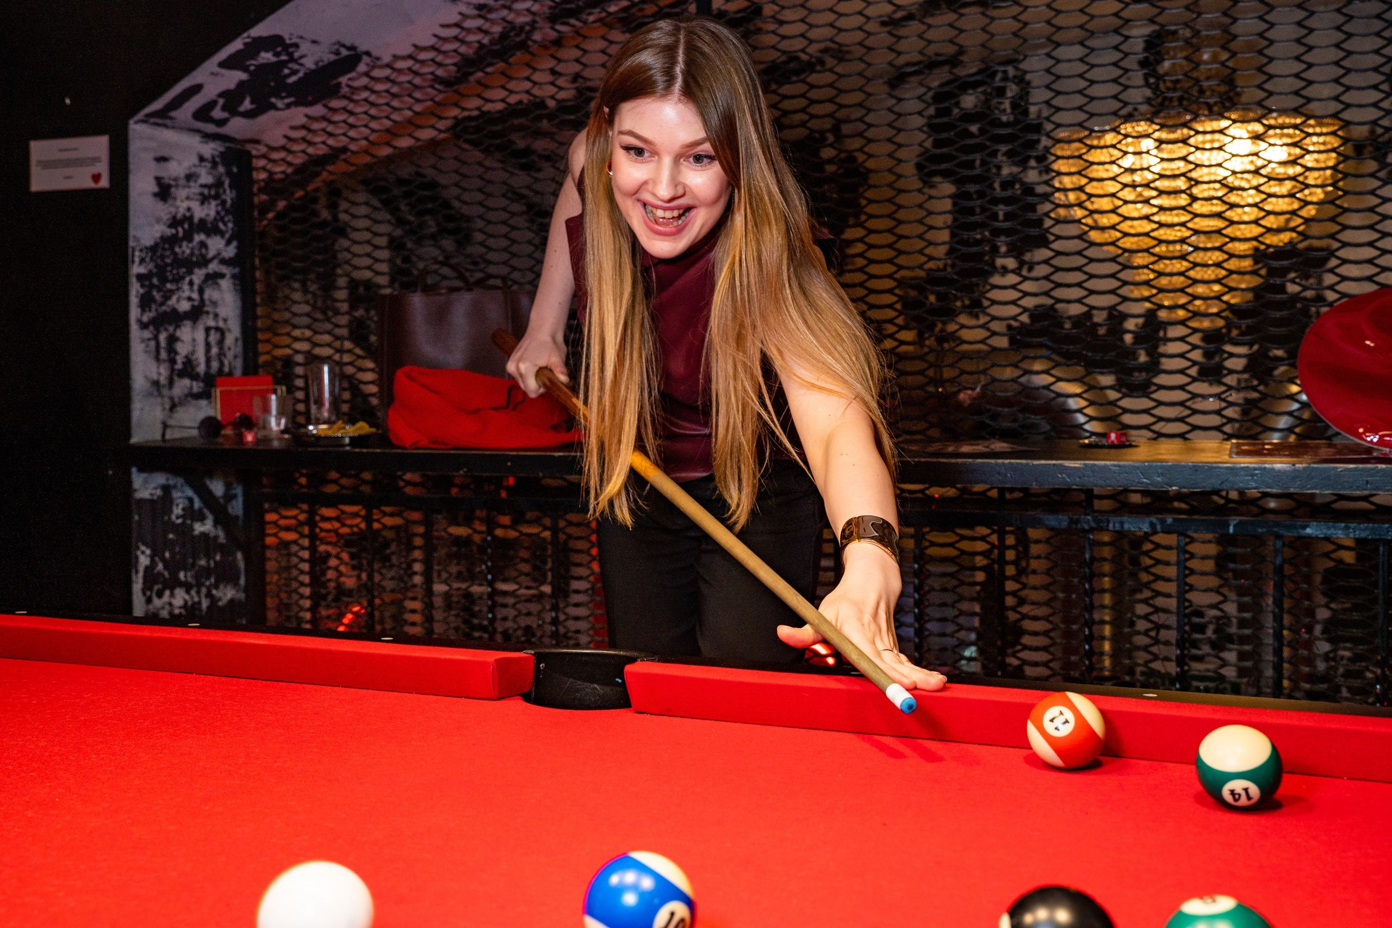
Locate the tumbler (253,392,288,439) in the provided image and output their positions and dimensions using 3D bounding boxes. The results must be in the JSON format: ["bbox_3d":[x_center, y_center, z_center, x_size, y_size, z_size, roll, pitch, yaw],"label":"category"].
[{"bbox_3d":[-0.909,-0.103,2.980,0.078,0.097,0.078,-1,4,0],"label":"tumbler"}]

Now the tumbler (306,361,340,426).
[{"bbox_3d":[-0.817,-0.149,3.060,0.073,0.148,0.073,-1,4,0],"label":"tumbler"}]

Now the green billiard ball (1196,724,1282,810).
[{"bbox_3d":[0.378,0.211,0.967,0.057,0.057,0.057,1,5,20],"label":"green billiard ball"}]

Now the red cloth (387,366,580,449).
[{"bbox_3d":[-0.408,-0.113,2.700,0.370,0.155,0.220,1,5,21],"label":"red cloth"}]

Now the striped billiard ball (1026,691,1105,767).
[{"bbox_3d":[0.280,0.201,1.052,0.057,0.057,0.057,-1,4,0],"label":"striped billiard ball"}]

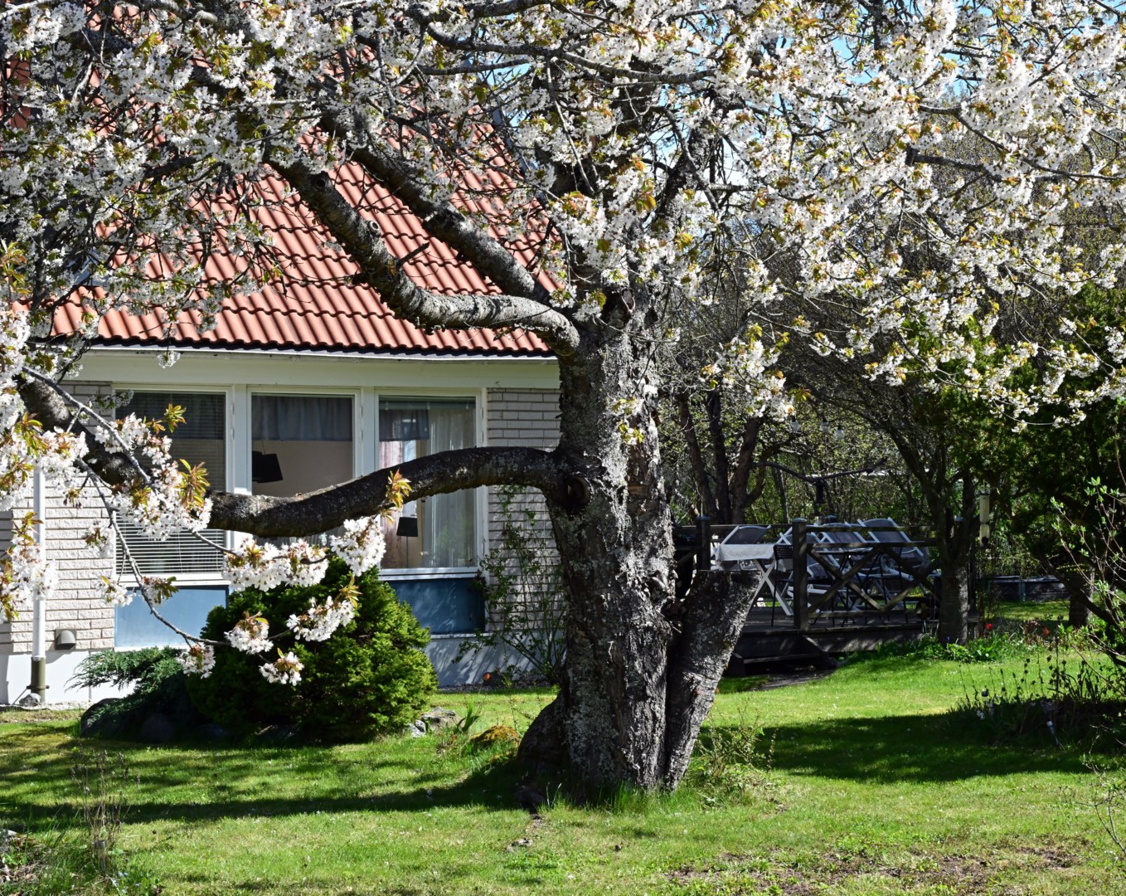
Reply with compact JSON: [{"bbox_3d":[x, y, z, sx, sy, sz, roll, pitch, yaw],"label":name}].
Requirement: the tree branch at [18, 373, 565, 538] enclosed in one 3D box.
[{"bbox_3d":[-1.375,0.037,11.300,2.800,0.830,0.600,0,-1,-18],"label":"tree branch"}]

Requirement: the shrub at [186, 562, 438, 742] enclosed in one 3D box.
[{"bbox_3d":[-1.684,1.344,15.000,1.680,1.230,1.600,0,-1,-6],"label":"shrub"}]

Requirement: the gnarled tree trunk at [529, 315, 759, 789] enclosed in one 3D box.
[{"bbox_3d":[0.410,0.530,11.400,1.180,2.400,0.850,0,0,0],"label":"gnarled tree trunk"}]

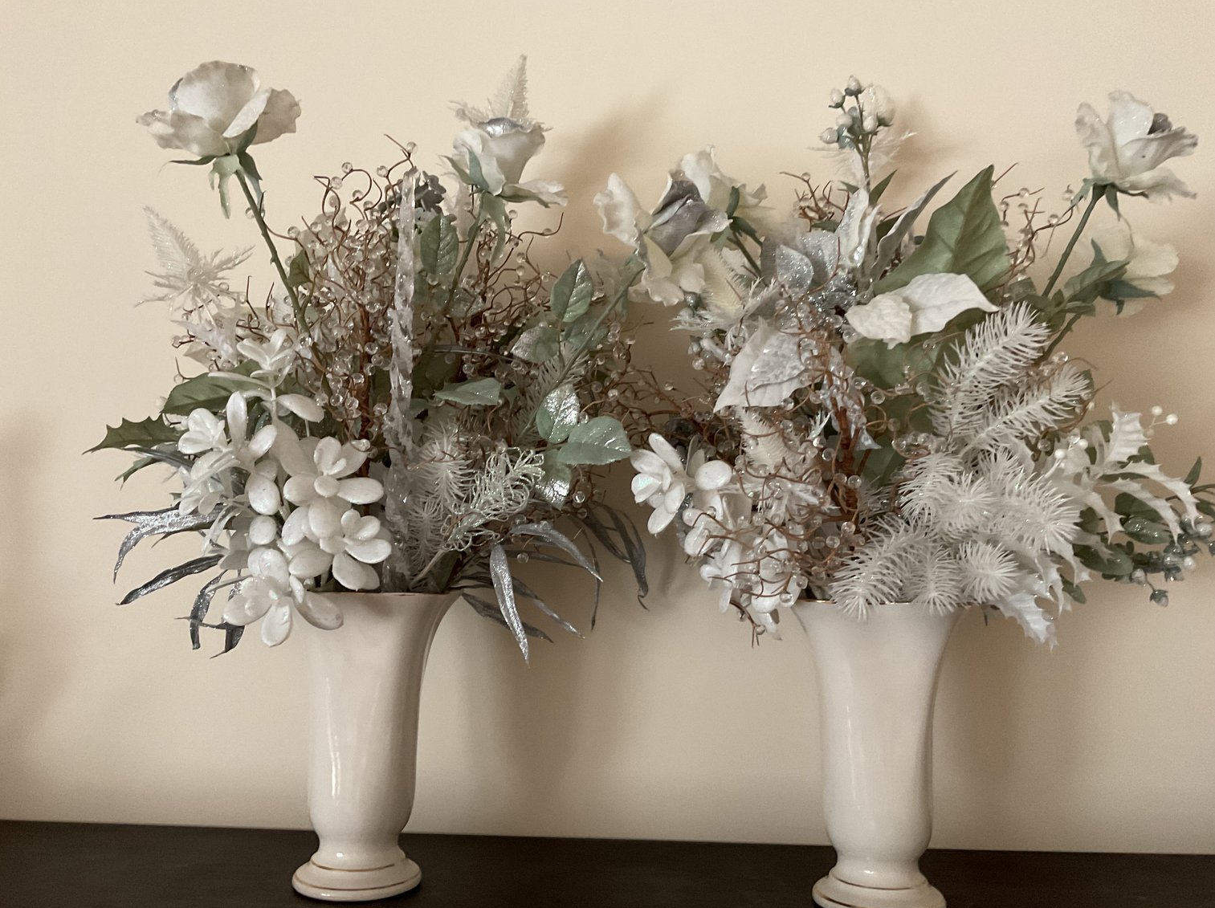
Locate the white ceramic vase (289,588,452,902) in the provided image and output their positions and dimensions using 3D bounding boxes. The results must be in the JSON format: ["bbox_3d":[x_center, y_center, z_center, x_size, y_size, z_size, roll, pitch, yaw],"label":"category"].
[{"bbox_3d":[-0.168,0.193,0.700,0.114,0.199,0.114,1,-6,3],"label":"white ceramic vase"}]

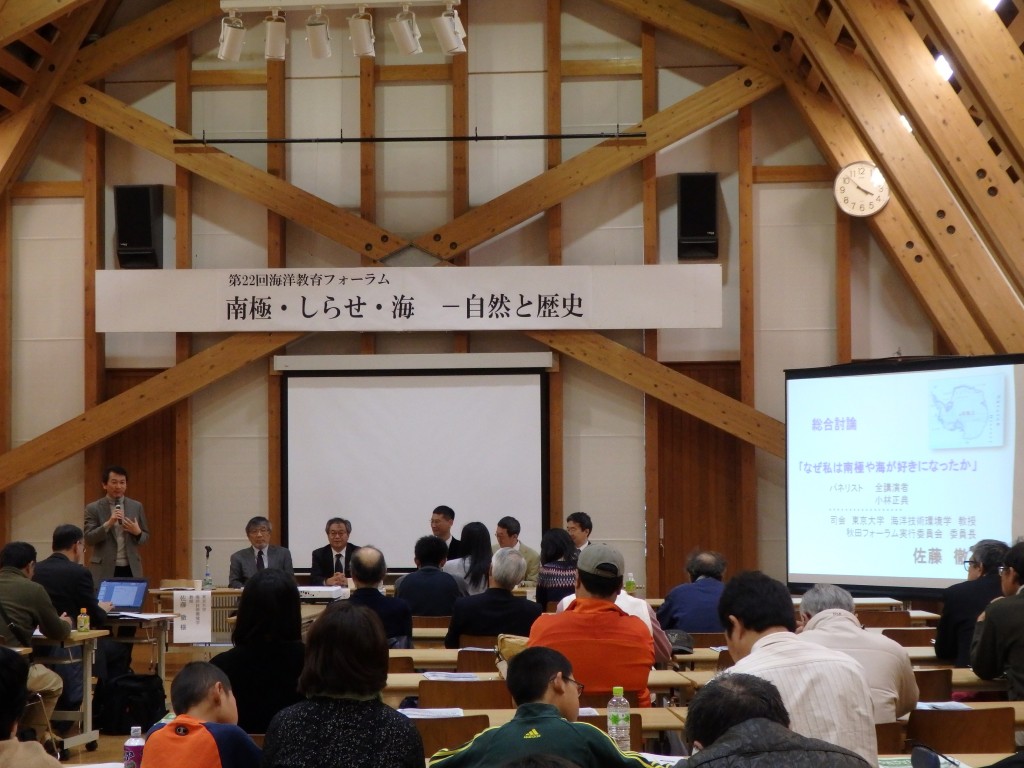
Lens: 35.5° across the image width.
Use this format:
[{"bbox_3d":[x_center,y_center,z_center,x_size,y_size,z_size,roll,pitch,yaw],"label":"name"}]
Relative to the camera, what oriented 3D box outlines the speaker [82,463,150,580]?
[{"bbox_3d":[-3.066,1.481,12.348,0.520,1.700,0.380,1,-4,-21],"label":"speaker"}]

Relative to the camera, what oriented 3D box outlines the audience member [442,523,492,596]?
[{"bbox_3d":[-0.250,1.532,10.461,0.440,1.260,0.740,0,-4,2],"label":"audience member"}]

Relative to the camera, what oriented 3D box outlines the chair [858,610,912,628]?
[{"bbox_3d":[2.153,1.730,9.570,0.420,0.790,0.500,0,-3,0],"label":"chair"}]

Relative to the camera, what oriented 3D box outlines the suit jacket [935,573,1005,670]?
[{"bbox_3d":[2.244,1.186,7.531,0.480,0.620,0.400,1,-4,-21],"label":"suit jacket"}]

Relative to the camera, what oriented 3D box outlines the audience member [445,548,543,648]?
[{"bbox_3d":[-0.088,1.462,8.262,0.510,1.240,0.740,0,-4,2],"label":"audience member"}]

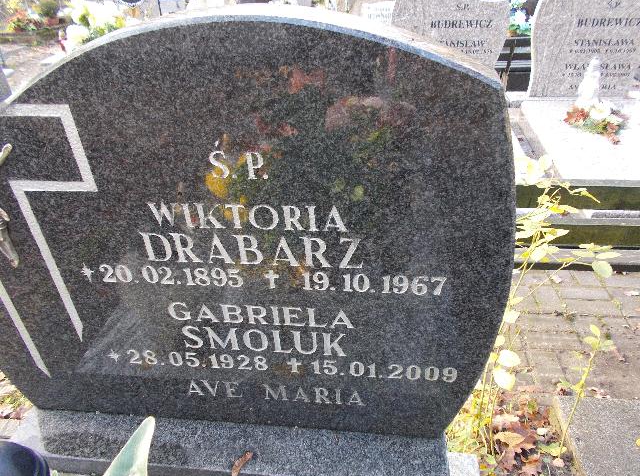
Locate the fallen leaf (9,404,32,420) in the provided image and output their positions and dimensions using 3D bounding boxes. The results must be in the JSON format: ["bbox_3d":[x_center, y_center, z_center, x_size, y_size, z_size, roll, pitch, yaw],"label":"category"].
[{"bbox_3d":[-0.931,0.541,1.490,0.067,0.022,0.055,-3,29,0],"label":"fallen leaf"}]

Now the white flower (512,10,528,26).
[{"bbox_3d":[1.752,-1.918,4.200,0.140,0.130,0.120,8,31,19],"label":"white flower"}]

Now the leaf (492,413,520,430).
[{"bbox_3d":[0.533,0.525,1.375,0.080,0.020,0.050,-3,29,0],"label":"leaf"}]

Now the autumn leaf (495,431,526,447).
[{"bbox_3d":[0.521,0.548,1.315,0.090,0.022,0.050,-3,29,0],"label":"autumn leaf"}]

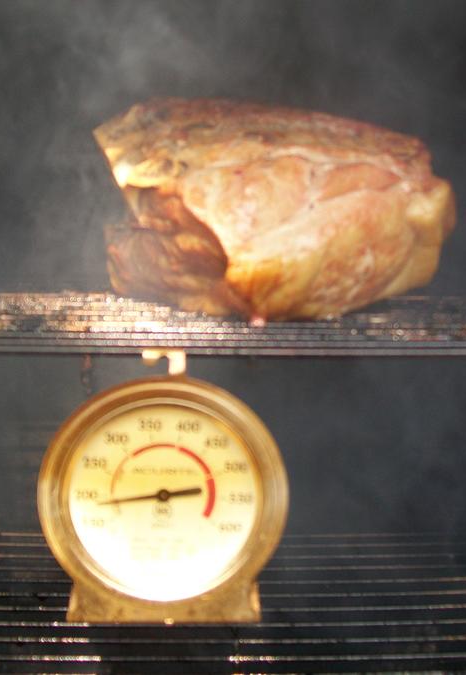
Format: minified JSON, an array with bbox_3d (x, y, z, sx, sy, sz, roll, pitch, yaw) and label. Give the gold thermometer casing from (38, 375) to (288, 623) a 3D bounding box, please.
[{"bbox_3d":[-0.025,0.056,0.353,0.089,0.092,0.036,0,8,0],"label":"gold thermometer casing"}]

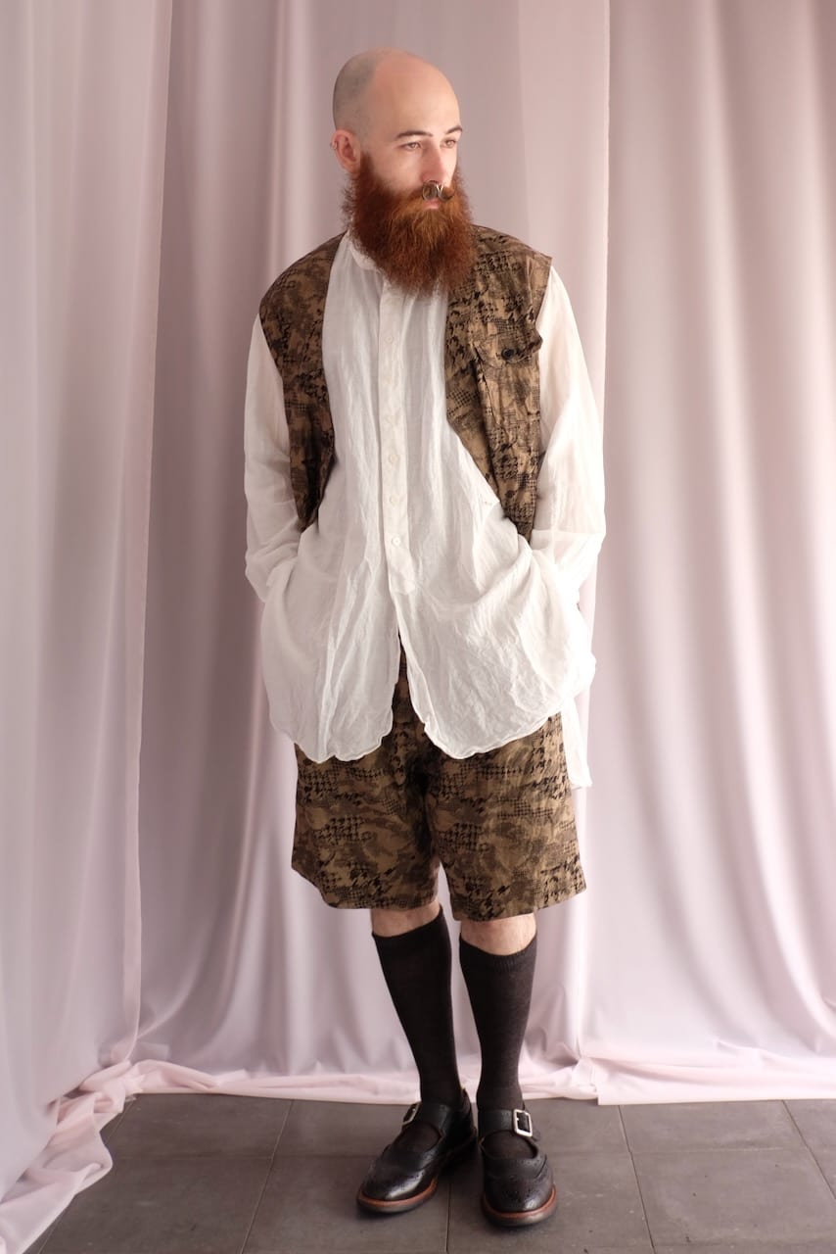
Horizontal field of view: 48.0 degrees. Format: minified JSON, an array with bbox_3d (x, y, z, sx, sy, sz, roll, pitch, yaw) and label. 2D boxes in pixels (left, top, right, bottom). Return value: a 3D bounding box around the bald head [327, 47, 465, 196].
[{"bbox_3d":[-0.031,-0.705,1.358,0.165,0.225,0.205,-5,13,-36],"label":"bald head"}]

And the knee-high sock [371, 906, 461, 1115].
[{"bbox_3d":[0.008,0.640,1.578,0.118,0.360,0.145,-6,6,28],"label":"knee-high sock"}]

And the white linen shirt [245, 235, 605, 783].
[{"bbox_3d":[0.011,-0.155,1.462,0.560,0.870,0.320,-1,5,9],"label":"white linen shirt"}]

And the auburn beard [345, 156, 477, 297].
[{"bbox_3d":[-0.004,-0.568,1.330,0.175,0.200,0.150,-5,11,-34],"label":"auburn beard"}]

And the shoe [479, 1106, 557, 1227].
[{"bbox_3d":[0.161,0.842,1.549,0.110,0.097,0.278,-2,5,-3],"label":"shoe"}]

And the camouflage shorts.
[{"bbox_3d":[0.028,0.165,1.496,0.460,0.530,0.310,0,5,13],"label":"camouflage shorts"}]

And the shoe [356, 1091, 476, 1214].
[{"bbox_3d":[0.005,0.845,1.563,0.109,0.097,0.278,2,6,37],"label":"shoe"}]

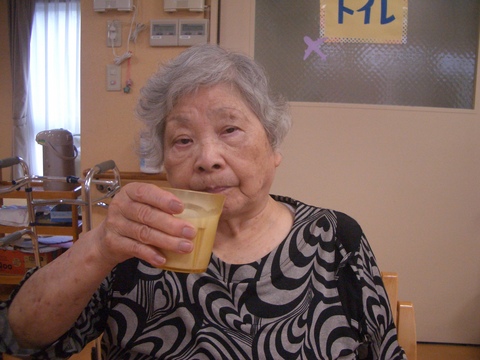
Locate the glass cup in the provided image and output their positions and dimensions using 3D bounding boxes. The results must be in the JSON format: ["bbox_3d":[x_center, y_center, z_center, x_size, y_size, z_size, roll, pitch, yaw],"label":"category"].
[{"bbox_3d":[-0.057,0.051,0.505,0.075,0.081,0.075,8,-3,0],"label":"glass cup"}]

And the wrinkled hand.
[{"bbox_3d":[-0.095,0.044,0.497,0.100,0.080,0.088,18,-2,-6],"label":"wrinkled hand"}]

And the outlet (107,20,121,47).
[{"bbox_3d":[-0.582,-0.679,2.245,0.070,0.120,0.012,3,4,13],"label":"outlet"}]

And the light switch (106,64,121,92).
[{"bbox_3d":[-0.587,-0.479,2.260,0.070,0.120,0.011,3,4,13],"label":"light switch"}]

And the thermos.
[{"bbox_3d":[-0.924,-0.101,2.460,0.200,0.312,0.165,3,4,11],"label":"thermos"}]

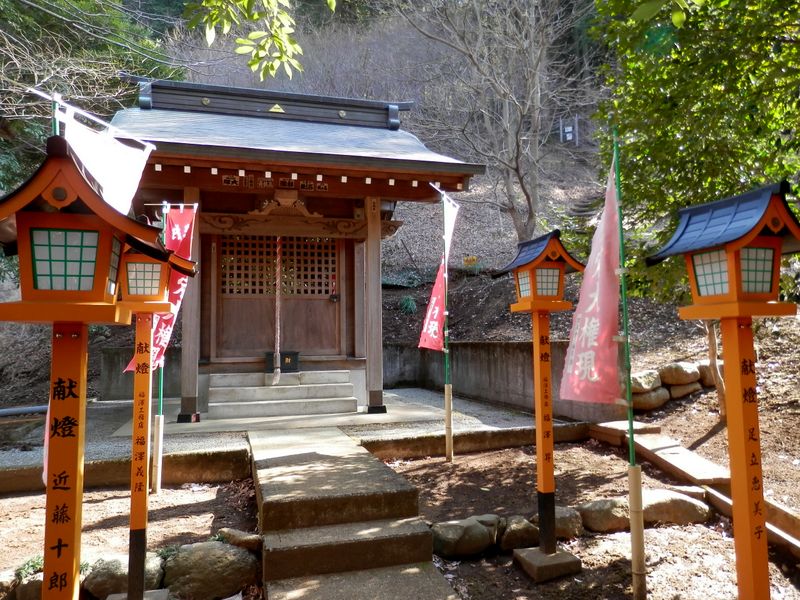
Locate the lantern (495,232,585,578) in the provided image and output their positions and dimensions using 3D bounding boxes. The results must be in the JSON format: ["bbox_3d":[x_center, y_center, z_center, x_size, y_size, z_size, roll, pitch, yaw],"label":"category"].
[{"bbox_3d":[0.981,0.642,3.916,0.580,2.180,0.530,0,-5,-16],"label":"lantern"}]

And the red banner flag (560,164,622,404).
[{"bbox_3d":[1.094,-0.088,3.300,0.400,1.400,0.160,-4,-6,37],"label":"red banner flag"}]

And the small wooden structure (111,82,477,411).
[{"bbox_3d":[-2.216,-1.185,10.634,5.750,6.200,5.800,0,-5,-16],"label":"small wooden structure"}]

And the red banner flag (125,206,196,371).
[{"bbox_3d":[-2.151,-0.103,5.200,0.580,1.480,0.200,0,-5,-12],"label":"red banner flag"}]

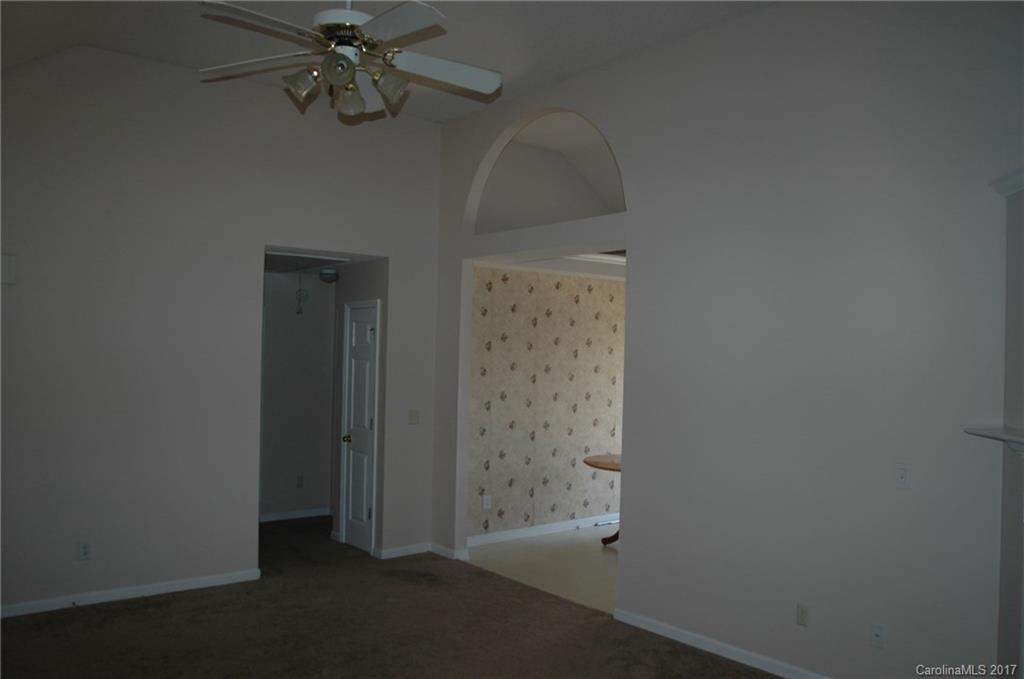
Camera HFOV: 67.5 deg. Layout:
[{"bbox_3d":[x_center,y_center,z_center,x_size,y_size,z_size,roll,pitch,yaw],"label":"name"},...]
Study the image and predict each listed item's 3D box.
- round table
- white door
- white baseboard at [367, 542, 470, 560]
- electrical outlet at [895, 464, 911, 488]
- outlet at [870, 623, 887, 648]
[{"bbox_3d":[1.208,1.468,6.837,1.160,0.750,1.160,1,-1,0],"label":"round table"},{"bbox_3d":[-1.286,0.737,6.499,0.050,2.080,0.500,3,-2,-41],"label":"white door"},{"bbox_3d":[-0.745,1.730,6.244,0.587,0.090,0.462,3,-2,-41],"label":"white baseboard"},{"bbox_3d":[1.817,0.637,3.564,0.010,0.116,0.072,3,-2,-41],"label":"electrical outlet"},{"bbox_3d":[1.734,1.401,3.626,0.010,0.116,0.072,3,-2,-41],"label":"outlet"}]

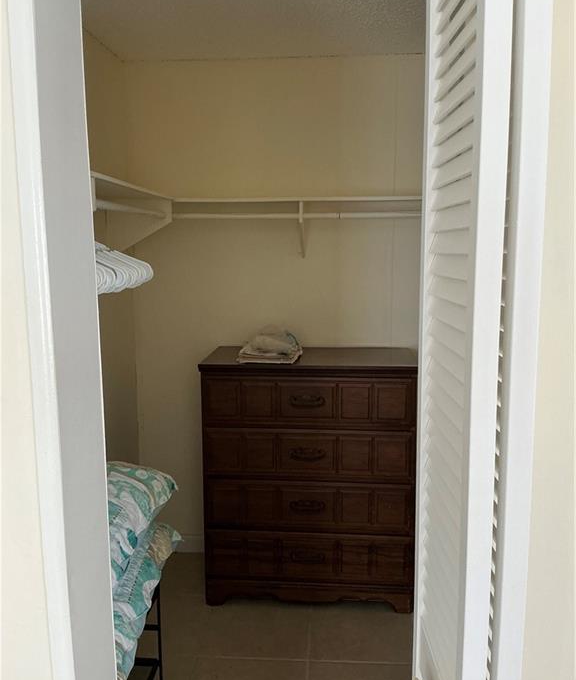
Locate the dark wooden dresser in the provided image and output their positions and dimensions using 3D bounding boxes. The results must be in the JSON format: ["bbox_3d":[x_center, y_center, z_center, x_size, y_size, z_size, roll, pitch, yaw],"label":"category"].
[{"bbox_3d":[0.104,0.601,2.832,0.908,1.066,0.468,0,9,4],"label":"dark wooden dresser"}]

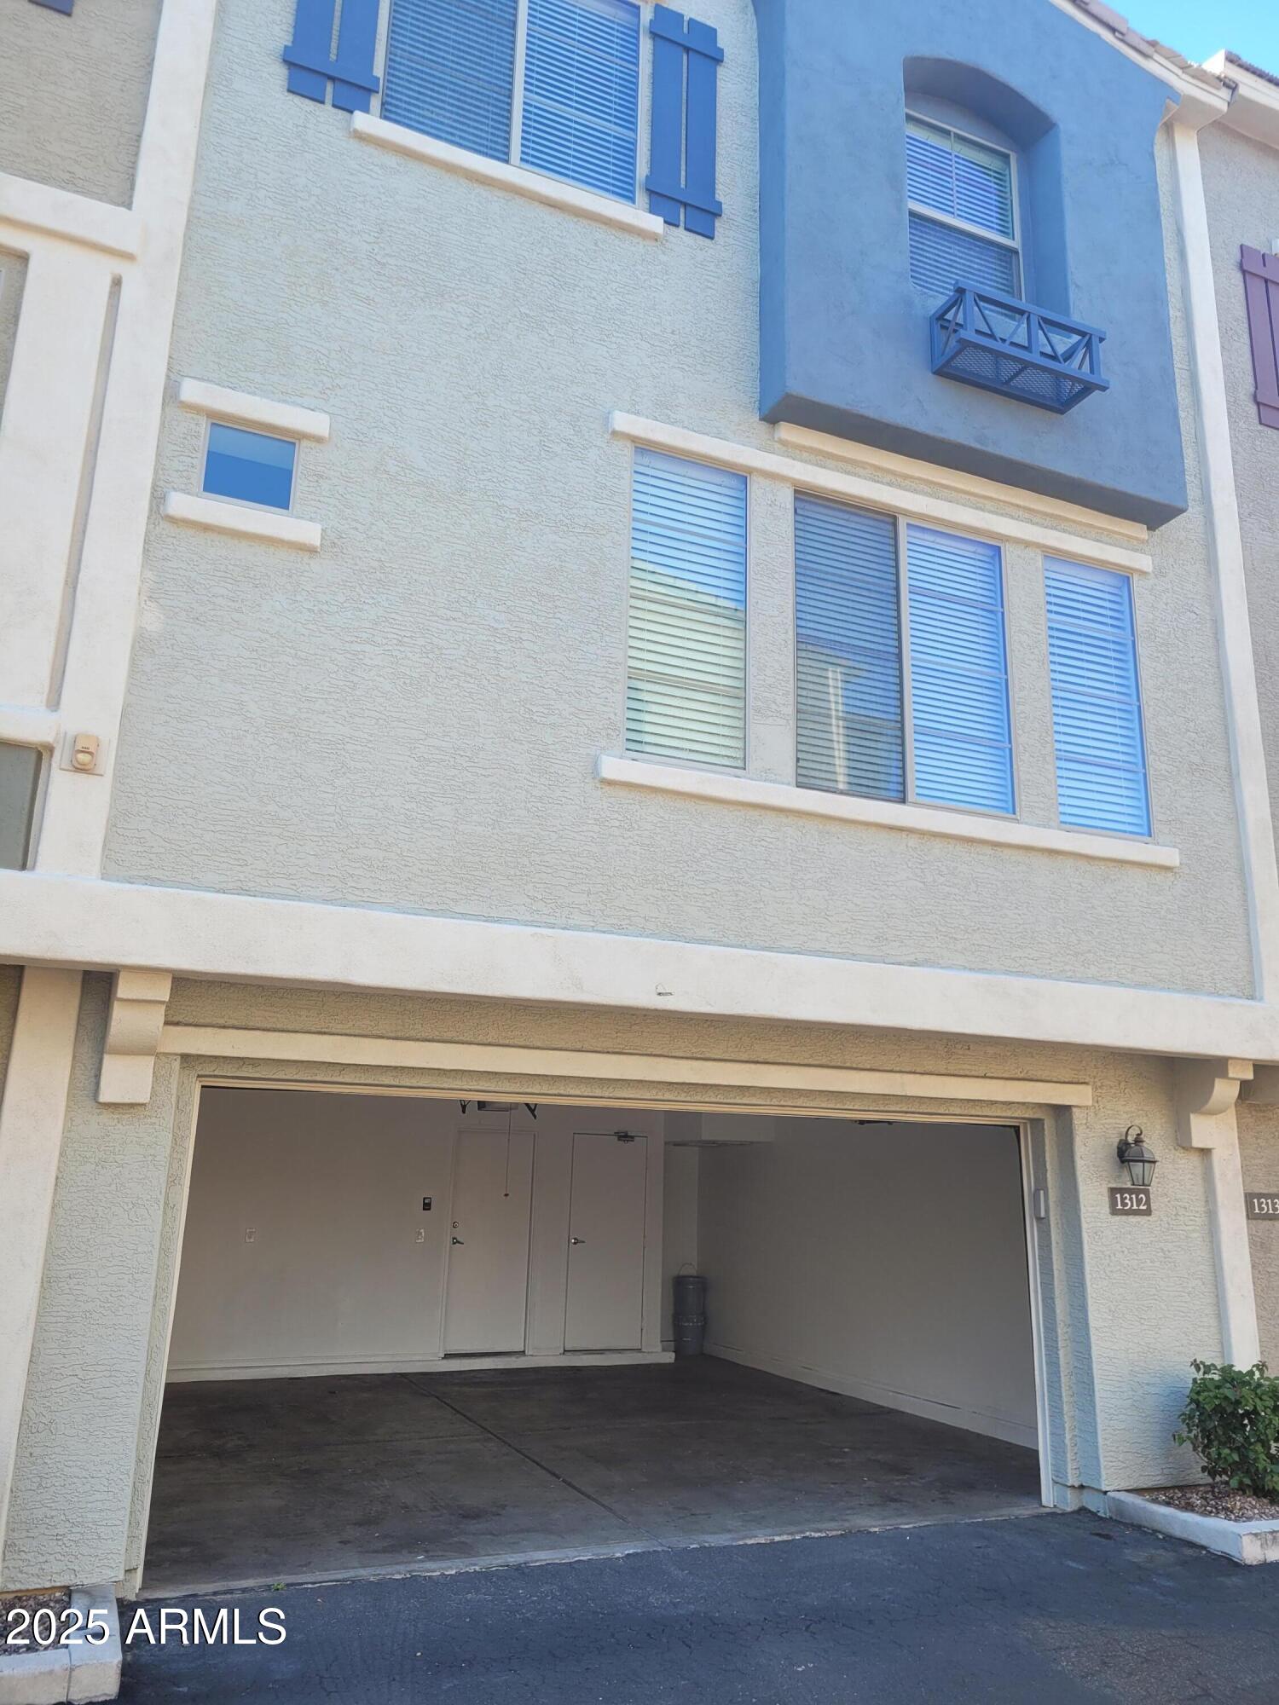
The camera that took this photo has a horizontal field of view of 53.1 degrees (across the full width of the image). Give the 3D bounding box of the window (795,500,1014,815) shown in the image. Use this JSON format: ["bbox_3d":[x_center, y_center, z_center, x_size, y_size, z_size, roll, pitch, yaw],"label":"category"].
[{"bbox_3d":[1.533,-1.116,7.363,1.488,1.772,0.081,7,-16,-22],"label":"window"}]

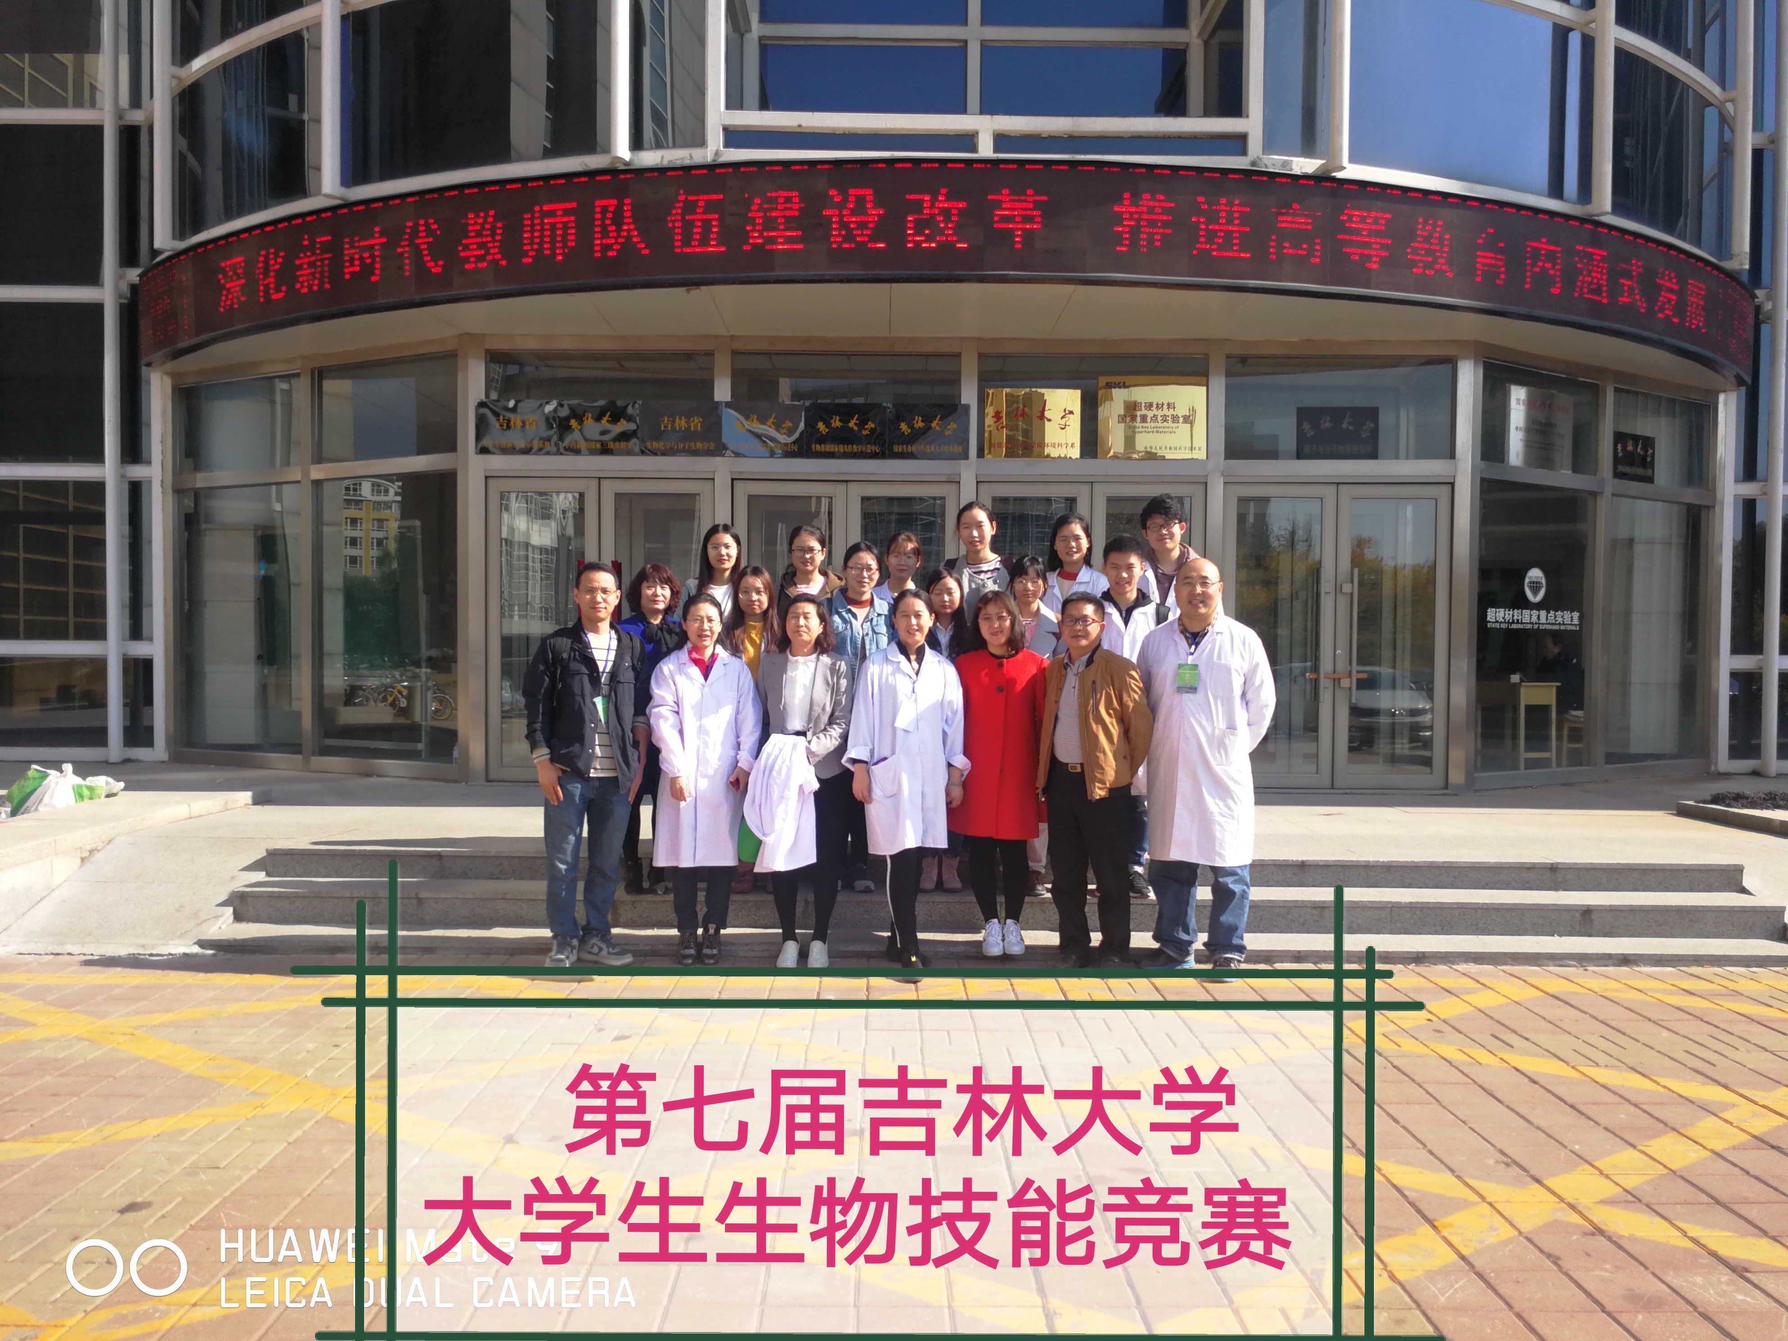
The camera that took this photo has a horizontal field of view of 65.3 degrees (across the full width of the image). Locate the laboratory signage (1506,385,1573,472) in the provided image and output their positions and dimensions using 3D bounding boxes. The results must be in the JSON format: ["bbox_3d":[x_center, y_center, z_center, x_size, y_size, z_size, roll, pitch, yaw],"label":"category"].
[{"bbox_3d":[4.921,-1.837,10.635,0.800,0.600,0.030,-1,2,-32],"label":"laboratory signage"}]

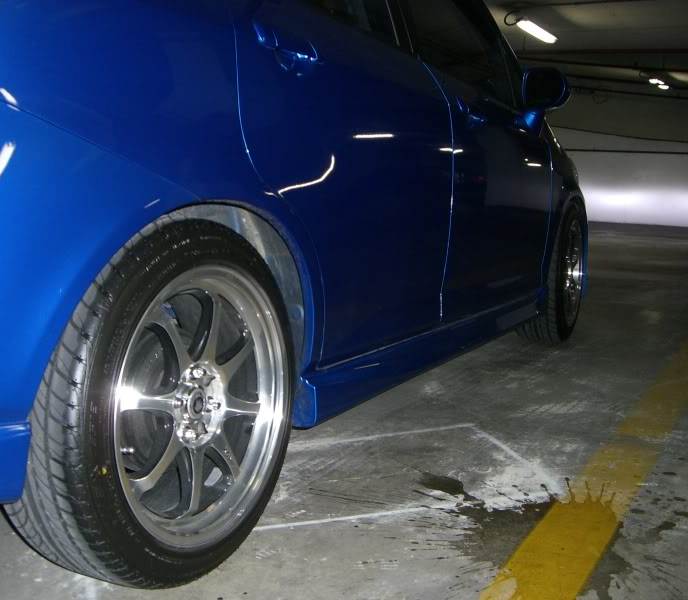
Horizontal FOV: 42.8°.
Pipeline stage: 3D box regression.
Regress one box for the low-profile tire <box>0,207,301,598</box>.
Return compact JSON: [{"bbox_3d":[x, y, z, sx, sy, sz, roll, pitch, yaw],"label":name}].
[{"bbox_3d":[-0.290,0.159,1.423,0.195,0.580,0.580,4,8,27],"label":"low-profile tire"}]

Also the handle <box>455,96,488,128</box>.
[{"bbox_3d":[0.352,-0.516,2.415,0.045,0.055,0.205,4,2,27],"label":"handle"}]

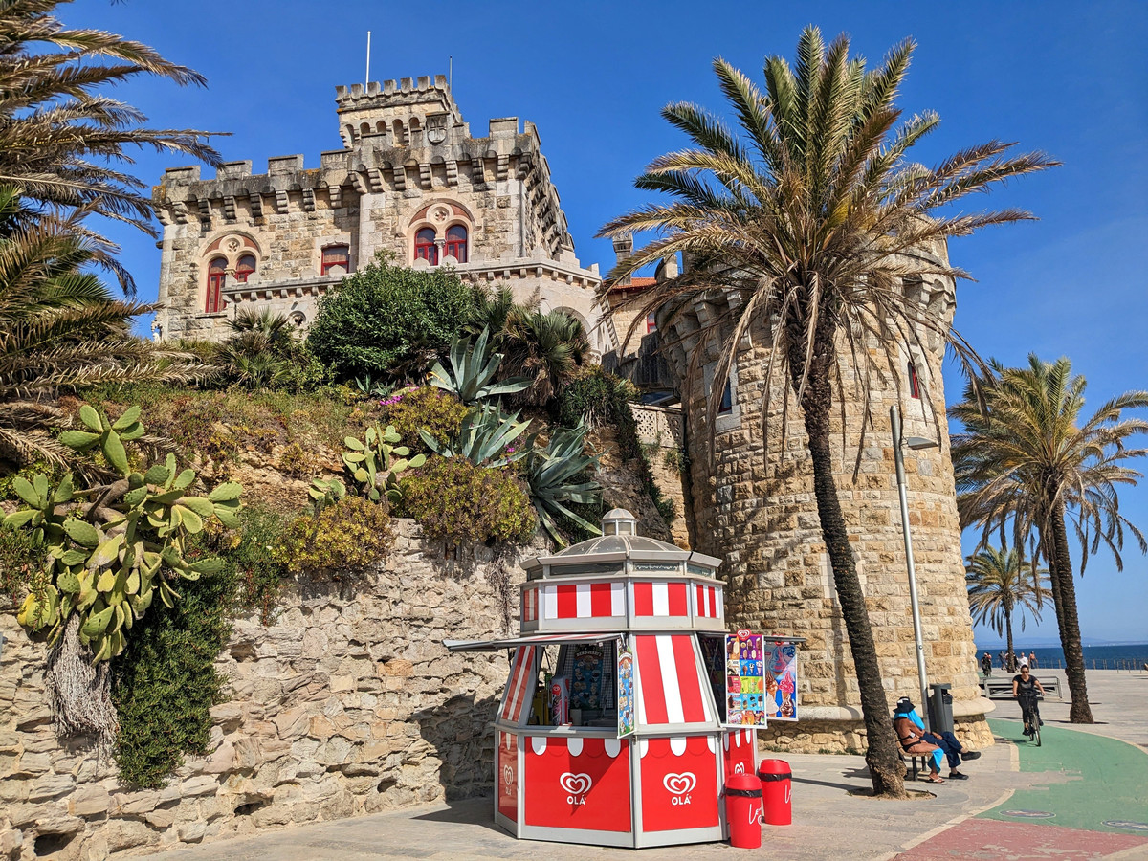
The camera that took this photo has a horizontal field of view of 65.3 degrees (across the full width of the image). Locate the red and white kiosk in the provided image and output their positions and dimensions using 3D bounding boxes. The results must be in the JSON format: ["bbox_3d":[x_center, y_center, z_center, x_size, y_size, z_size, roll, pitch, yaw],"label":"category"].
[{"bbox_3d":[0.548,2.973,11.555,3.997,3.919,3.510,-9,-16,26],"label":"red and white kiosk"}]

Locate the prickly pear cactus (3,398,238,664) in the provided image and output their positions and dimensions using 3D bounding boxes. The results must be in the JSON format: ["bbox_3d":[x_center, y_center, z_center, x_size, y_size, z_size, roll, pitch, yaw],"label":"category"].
[{"bbox_3d":[-4.796,1.075,9.702,2.300,2.700,1.500,8,-17,-32],"label":"prickly pear cactus"}]

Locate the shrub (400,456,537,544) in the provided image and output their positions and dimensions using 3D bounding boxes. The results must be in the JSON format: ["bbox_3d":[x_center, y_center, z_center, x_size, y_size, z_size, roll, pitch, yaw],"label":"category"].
[{"bbox_3d":[-1.612,1.079,13.761,2.000,1.320,1.450,-4,-14,11],"label":"shrub"}]

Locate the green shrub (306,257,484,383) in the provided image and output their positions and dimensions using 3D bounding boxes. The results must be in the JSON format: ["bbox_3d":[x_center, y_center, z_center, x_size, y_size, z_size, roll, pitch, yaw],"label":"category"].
[{"bbox_3d":[-4.069,-2.520,20.422,4.058,2.924,3.247,-2,-14,0],"label":"green shrub"}]

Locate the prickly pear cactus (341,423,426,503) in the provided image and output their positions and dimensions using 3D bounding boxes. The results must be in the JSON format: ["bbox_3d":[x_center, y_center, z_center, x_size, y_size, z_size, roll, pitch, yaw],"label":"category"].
[{"bbox_3d":[-2.895,0.497,13.604,1.200,1.220,0.850,1,-14,-8],"label":"prickly pear cactus"}]

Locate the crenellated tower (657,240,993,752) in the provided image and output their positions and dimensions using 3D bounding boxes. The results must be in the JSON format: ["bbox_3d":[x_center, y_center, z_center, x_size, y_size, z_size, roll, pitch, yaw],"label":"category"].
[{"bbox_3d":[6.132,1.464,22.546,7.556,11.992,7.556,-6,-15,15],"label":"crenellated tower"}]

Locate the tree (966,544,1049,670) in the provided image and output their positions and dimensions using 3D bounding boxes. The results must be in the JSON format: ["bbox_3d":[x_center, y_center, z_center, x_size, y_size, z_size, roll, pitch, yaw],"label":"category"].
[{"bbox_3d":[36.545,14.868,75.428,6.400,10.500,6.400,-8,-16,24],"label":"tree"}]

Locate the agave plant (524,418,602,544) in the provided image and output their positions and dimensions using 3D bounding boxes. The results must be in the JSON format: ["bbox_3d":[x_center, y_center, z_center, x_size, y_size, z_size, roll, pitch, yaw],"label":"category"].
[{"bbox_3d":[-0.199,1.034,17.761,1.556,2.294,1.712,-2,-14,0],"label":"agave plant"}]

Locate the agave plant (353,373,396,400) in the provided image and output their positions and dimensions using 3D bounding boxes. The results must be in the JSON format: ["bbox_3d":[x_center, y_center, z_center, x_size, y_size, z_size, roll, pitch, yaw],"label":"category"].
[{"bbox_3d":[-3.778,-0.824,16.960,0.834,0.531,0.625,-2,-14,0],"label":"agave plant"}]

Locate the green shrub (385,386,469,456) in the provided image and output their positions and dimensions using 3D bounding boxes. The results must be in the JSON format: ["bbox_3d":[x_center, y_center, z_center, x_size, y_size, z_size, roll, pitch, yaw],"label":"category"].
[{"bbox_3d":[-2.475,-0.169,15.111,1.380,1.150,1.150,-2,-14,6],"label":"green shrub"}]

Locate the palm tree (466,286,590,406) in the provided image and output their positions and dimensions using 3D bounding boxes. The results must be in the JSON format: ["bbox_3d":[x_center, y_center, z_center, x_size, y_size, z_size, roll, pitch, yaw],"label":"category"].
[{"bbox_3d":[-1.118,-2.041,21.584,2.998,2.923,2.698,-2,-14,0],"label":"palm tree"}]

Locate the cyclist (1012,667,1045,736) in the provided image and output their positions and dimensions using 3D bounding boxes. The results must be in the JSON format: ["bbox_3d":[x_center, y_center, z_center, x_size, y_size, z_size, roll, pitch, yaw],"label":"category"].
[{"bbox_3d":[9.372,5.583,18.455,0.580,1.420,0.720,-6,-15,20],"label":"cyclist"}]

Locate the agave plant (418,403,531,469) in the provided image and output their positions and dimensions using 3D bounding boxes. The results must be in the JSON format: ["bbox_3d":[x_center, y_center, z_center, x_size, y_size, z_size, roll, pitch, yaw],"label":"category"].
[{"bbox_3d":[-1.944,0.102,17.411,2.195,1.209,1.975,-2,-14,0],"label":"agave plant"}]

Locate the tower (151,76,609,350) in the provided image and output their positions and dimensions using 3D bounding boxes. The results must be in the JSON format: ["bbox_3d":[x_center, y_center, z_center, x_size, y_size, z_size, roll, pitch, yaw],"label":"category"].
[{"bbox_3d":[-6.714,-6.459,34.147,15.800,13.200,10.400,-3,-14,9],"label":"tower"}]

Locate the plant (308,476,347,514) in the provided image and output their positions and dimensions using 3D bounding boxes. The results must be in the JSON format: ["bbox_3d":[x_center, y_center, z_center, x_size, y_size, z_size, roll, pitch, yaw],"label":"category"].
[{"bbox_3d":[-3.789,0.993,13.771,0.589,0.568,0.500,-2,-14,0],"label":"plant"}]

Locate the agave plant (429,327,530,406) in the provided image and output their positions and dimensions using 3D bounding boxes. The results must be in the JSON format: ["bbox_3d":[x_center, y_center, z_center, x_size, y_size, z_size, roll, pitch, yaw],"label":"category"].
[{"bbox_3d":[-1.741,-1.172,16.599,1.800,1.380,1.700,-1,-14,0],"label":"agave plant"}]

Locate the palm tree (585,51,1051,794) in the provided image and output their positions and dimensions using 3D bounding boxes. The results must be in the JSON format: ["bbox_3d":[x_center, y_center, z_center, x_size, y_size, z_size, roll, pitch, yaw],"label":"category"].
[{"bbox_3d":[4.186,-0.848,13.809,7.100,11.900,6.900,-1,-14,0],"label":"palm tree"}]

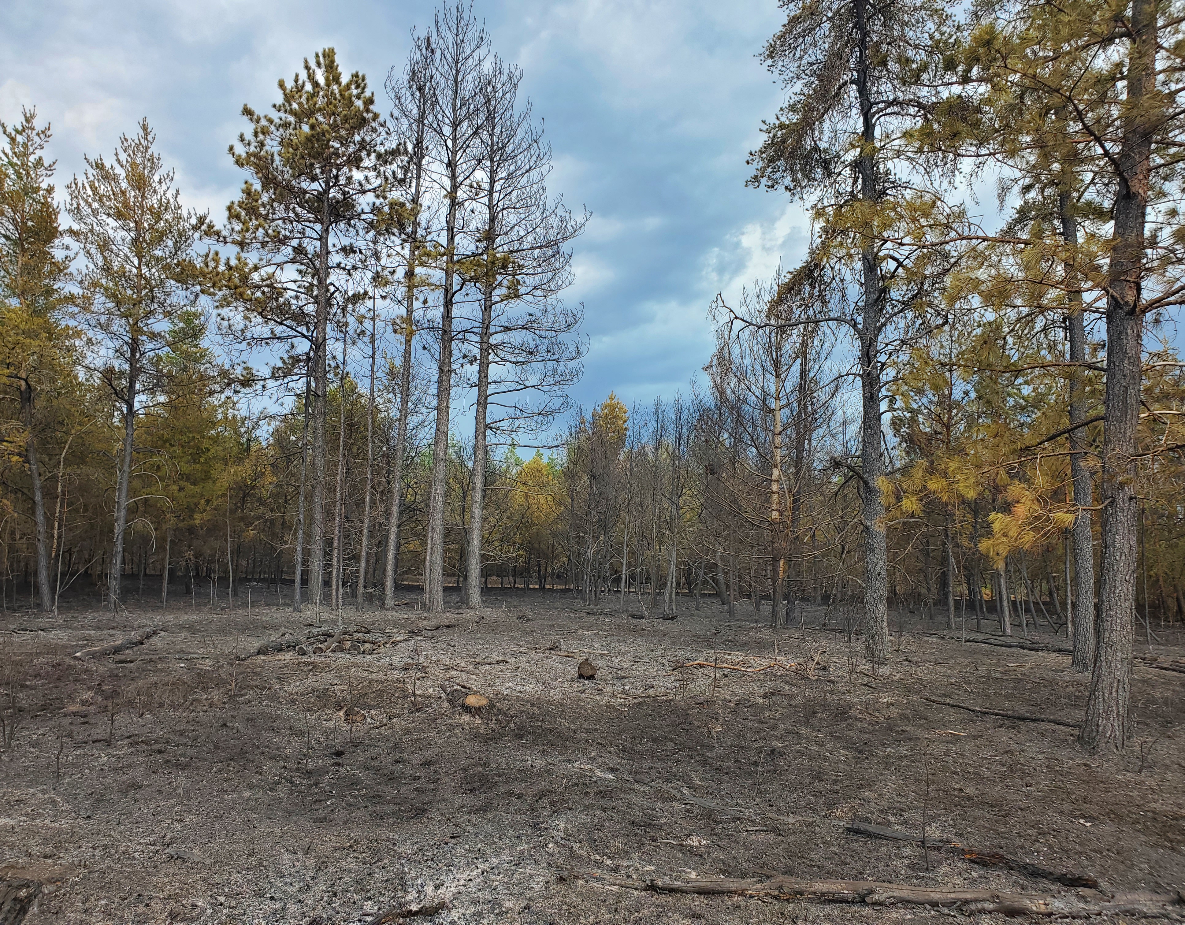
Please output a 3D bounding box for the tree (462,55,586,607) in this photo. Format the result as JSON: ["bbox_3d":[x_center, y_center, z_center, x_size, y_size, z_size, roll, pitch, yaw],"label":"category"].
[{"bbox_3d":[-2.420,-4.493,29.479,4.015,17.959,4.015,2,-6,-7],"label":"tree"}]

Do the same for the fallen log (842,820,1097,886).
[{"bbox_3d":[2.051,2.153,5.156,1.349,0.075,0.120,-4,-8,40],"label":"fallen log"}]

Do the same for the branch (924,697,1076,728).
[{"bbox_3d":[4.566,2.780,10.414,0.110,0.060,1.944,5,-7,-32],"label":"branch"}]

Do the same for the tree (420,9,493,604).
[{"bbox_3d":[-4.037,-5.103,28.341,2.460,19.098,2.572,2,-6,-9],"label":"tree"}]

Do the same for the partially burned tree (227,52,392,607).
[{"bbox_3d":[-8.356,-4.501,28.978,5.382,17.936,5.382,3,-7,-16],"label":"partially burned tree"}]

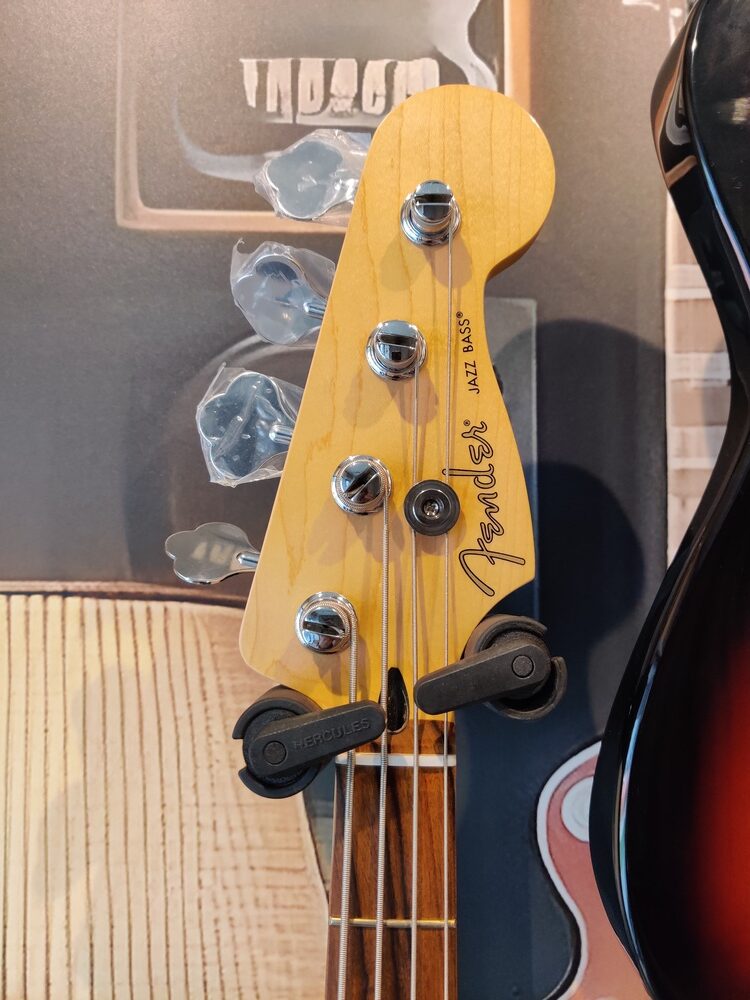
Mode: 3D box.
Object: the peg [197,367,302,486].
[{"bbox_3d":[-0.043,-0.025,0.277,0.039,0.038,0.011,14,-2,1],"label":"peg"}]

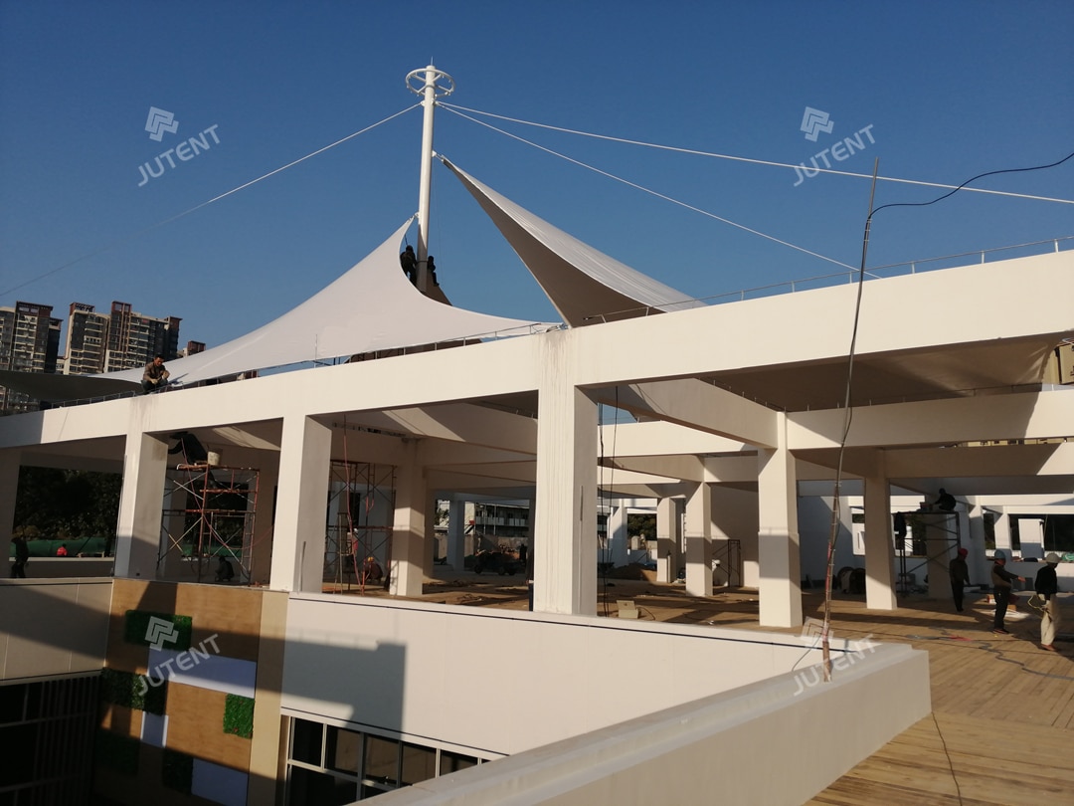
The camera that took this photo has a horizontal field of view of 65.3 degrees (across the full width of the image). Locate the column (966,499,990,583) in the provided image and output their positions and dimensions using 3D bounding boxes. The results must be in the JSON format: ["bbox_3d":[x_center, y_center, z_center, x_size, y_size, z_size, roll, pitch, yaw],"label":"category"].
[{"bbox_3d":[20.289,6.749,38.768,0.656,3.823,0.656,-6,-12,36],"label":"column"}]

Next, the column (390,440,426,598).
[{"bbox_3d":[-3.772,3.538,24.816,0.634,4.242,0.634,-6,-12,36],"label":"column"}]

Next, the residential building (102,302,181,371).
[{"bbox_3d":[-174.564,11.923,357.402,15.000,102.728,31.000,-6,-12,36],"label":"residential building"}]

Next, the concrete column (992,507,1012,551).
[{"bbox_3d":[24.661,7.688,44.177,0.634,3.838,0.634,-6,-12,36],"label":"concrete column"}]

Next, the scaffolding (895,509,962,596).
[{"bbox_3d":[14.109,5.500,30.070,1.930,3.090,1.200,-6,-12,36],"label":"scaffolding"}]

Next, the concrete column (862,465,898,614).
[{"bbox_3d":[10.089,3.987,24.658,0.634,3.990,0.634,-6,-12,36],"label":"concrete column"}]

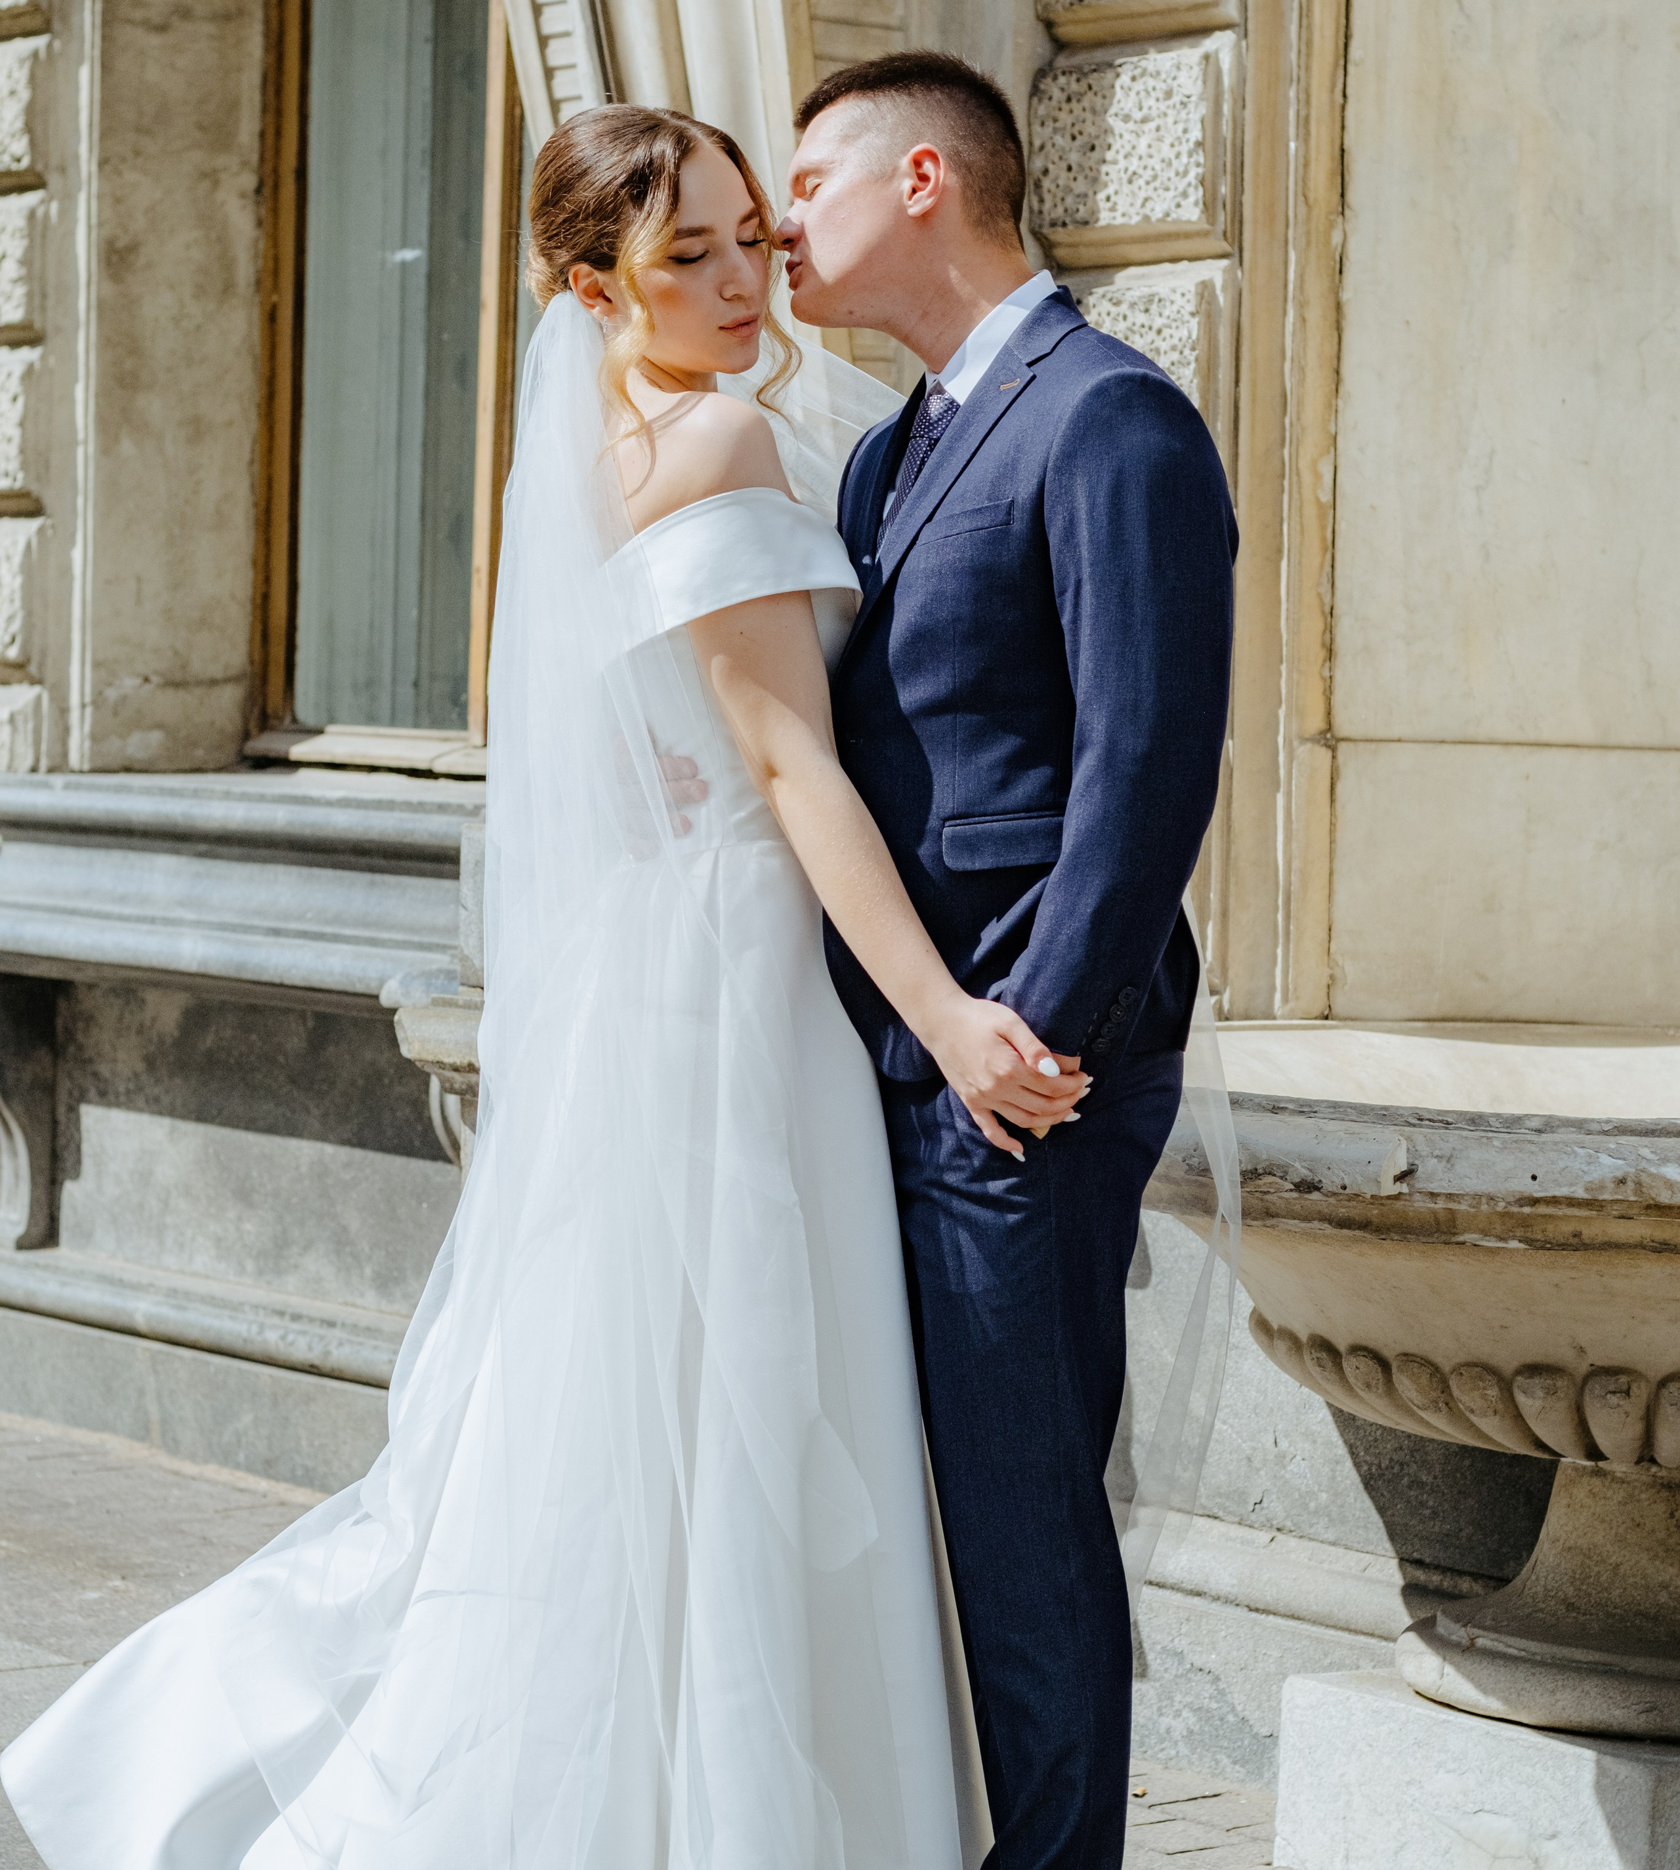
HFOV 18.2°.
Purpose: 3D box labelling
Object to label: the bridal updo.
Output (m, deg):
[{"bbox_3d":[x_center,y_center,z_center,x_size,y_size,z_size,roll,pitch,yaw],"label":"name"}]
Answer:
[{"bbox_3d":[-0.153,-0.574,4.470,0.200,0.265,0.240,-1,4,-37],"label":"bridal updo"}]

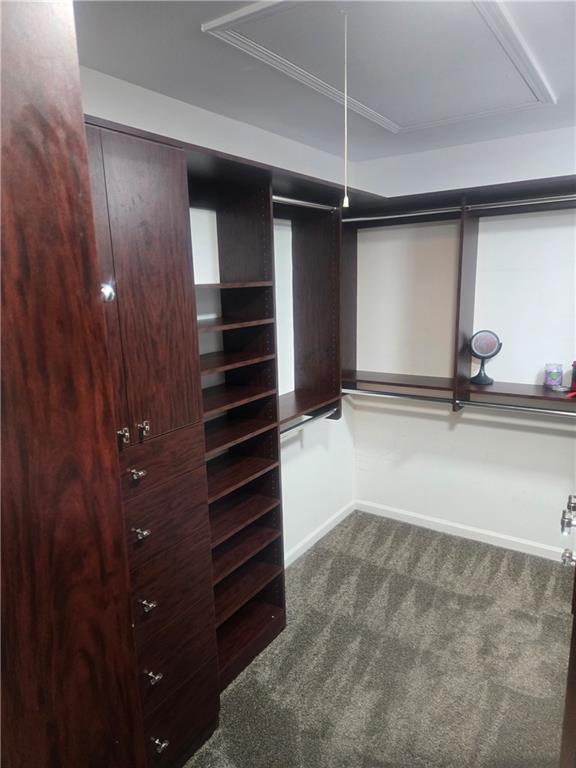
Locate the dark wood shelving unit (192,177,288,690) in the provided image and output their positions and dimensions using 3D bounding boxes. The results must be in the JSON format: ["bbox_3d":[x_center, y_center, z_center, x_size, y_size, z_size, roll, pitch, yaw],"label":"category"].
[{"bbox_3d":[-0.327,0.219,2.196,0.305,2.156,0.595,6,14,33],"label":"dark wood shelving unit"}]

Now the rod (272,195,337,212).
[{"bbox_3d":[0.071,-0.859,2.422,0.025,0.027,0.602,6,14,33],"label":"rod"}]

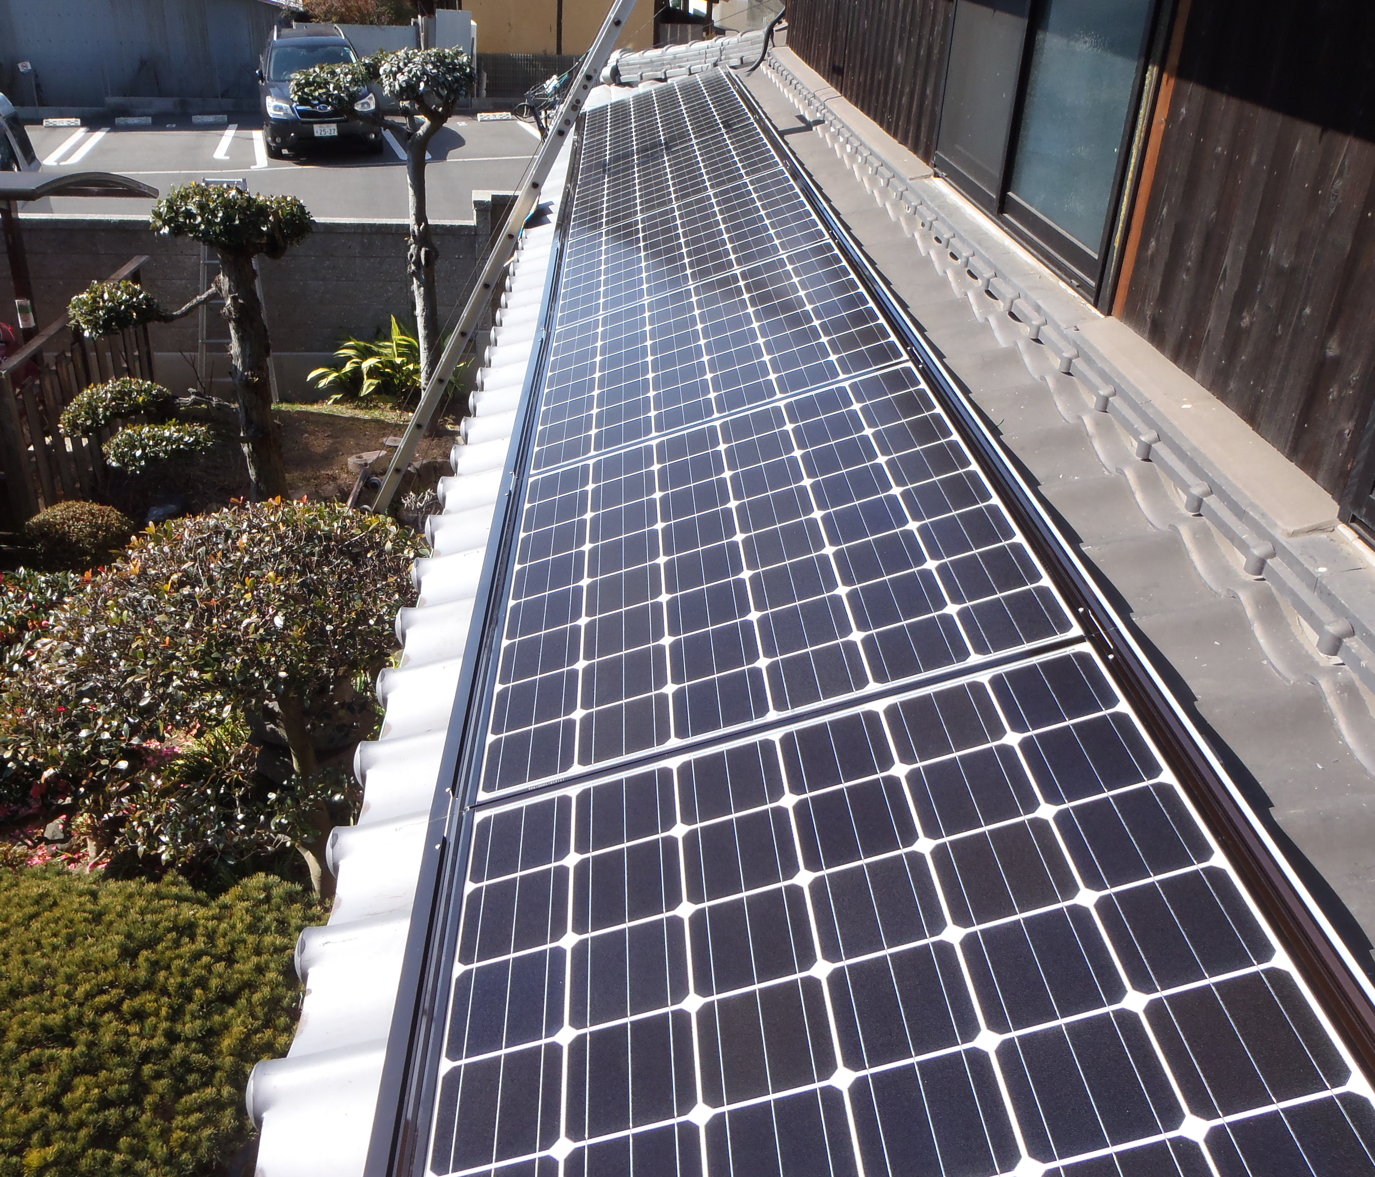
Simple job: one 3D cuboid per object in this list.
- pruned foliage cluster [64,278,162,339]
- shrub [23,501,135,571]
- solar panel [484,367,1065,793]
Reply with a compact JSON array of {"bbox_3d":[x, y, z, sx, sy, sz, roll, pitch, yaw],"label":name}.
[{"bbox_3d":[-3.677,-1.795,8.152,0.620,0.370,0.540,-9,30,-22],"label":"pruned foliage cluster"},{"bbox_3d":[-3.841,-0.359,8.003,0.710,0.390,0.670,-10,30,-25],"label":"shrub"},{"bbox_3d":[0.107,-0.084,2.491,0.980,0.040,1.300,-16,28,6],"label":"solar panel"}]

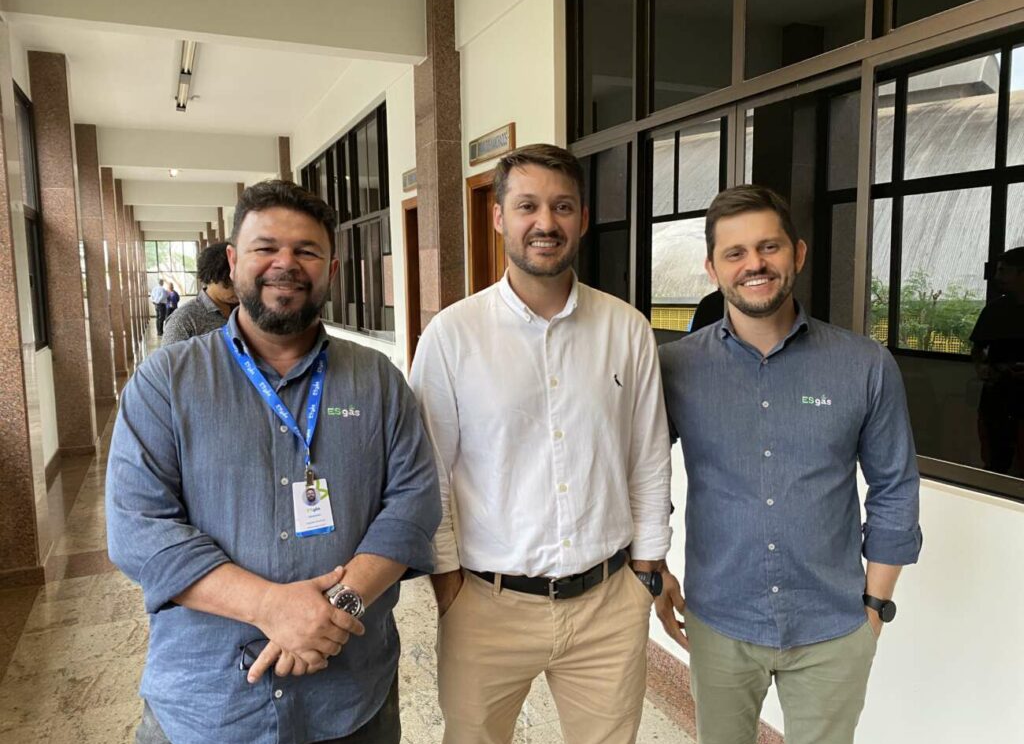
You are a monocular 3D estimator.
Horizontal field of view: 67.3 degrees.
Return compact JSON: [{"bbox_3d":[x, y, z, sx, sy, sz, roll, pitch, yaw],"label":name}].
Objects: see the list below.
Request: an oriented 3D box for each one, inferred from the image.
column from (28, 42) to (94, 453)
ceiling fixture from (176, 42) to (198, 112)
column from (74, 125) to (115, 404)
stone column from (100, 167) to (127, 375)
[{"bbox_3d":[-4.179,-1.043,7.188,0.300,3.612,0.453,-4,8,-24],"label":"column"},{"bbox_3d":[-3.176,-2.869,7.468,0.100,0.080,3.050,-4,8,-24],"label":"ceiling fixture"},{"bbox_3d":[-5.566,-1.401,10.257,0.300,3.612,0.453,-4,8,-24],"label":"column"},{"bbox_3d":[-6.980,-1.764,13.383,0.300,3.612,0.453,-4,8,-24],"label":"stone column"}]

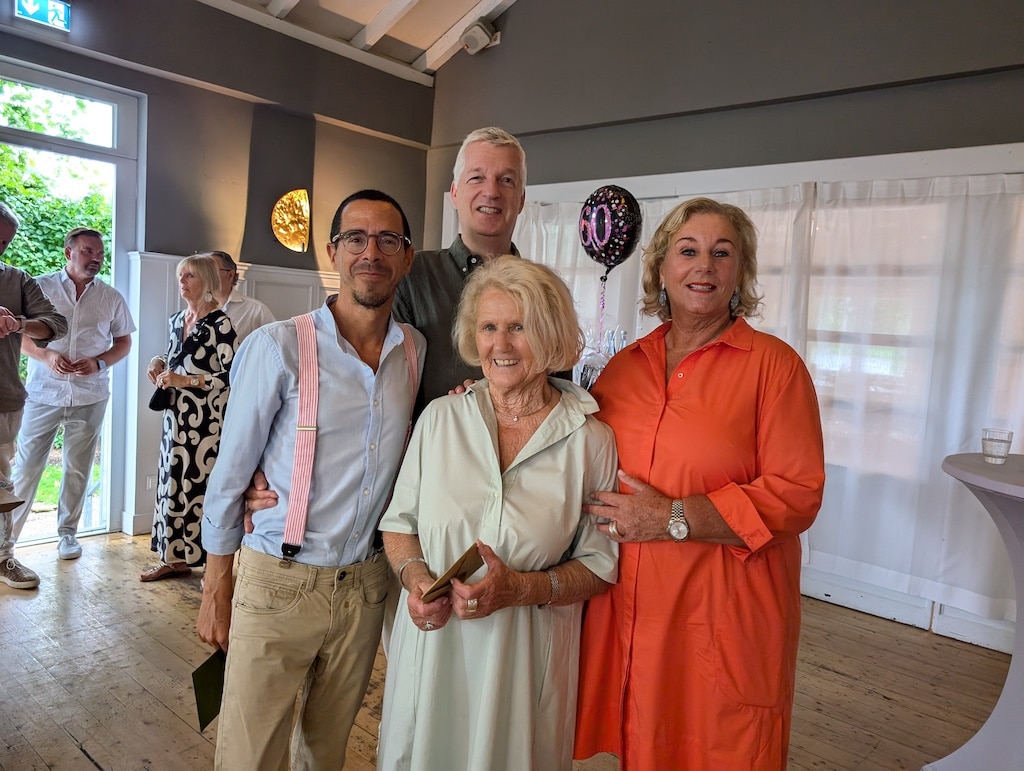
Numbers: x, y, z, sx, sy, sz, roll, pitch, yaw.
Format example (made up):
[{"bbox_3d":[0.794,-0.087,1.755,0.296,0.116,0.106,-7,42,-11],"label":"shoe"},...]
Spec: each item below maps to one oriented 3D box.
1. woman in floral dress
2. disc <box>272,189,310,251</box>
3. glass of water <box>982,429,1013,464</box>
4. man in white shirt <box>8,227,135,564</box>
[{"bbox_3d":[-1.724,0.154,3.771,0.460,1.680,0.430,8,7,38],"label":"woman in floral dress"},{"bbox_3d":[-1.483,-1.105,4.760,0.110,0.420,0.260,9,8,43],"label":"disc"},{"bbox_3d":[1.513,0.189,2.215,0.081,0.099,0.081,4,6,0],"label":"glass of water"},{"bbox_3d":[-2.428,0.035,3.892,0.600,1.800,0.400,1,6,-26],"label":"man in white shirt"}]

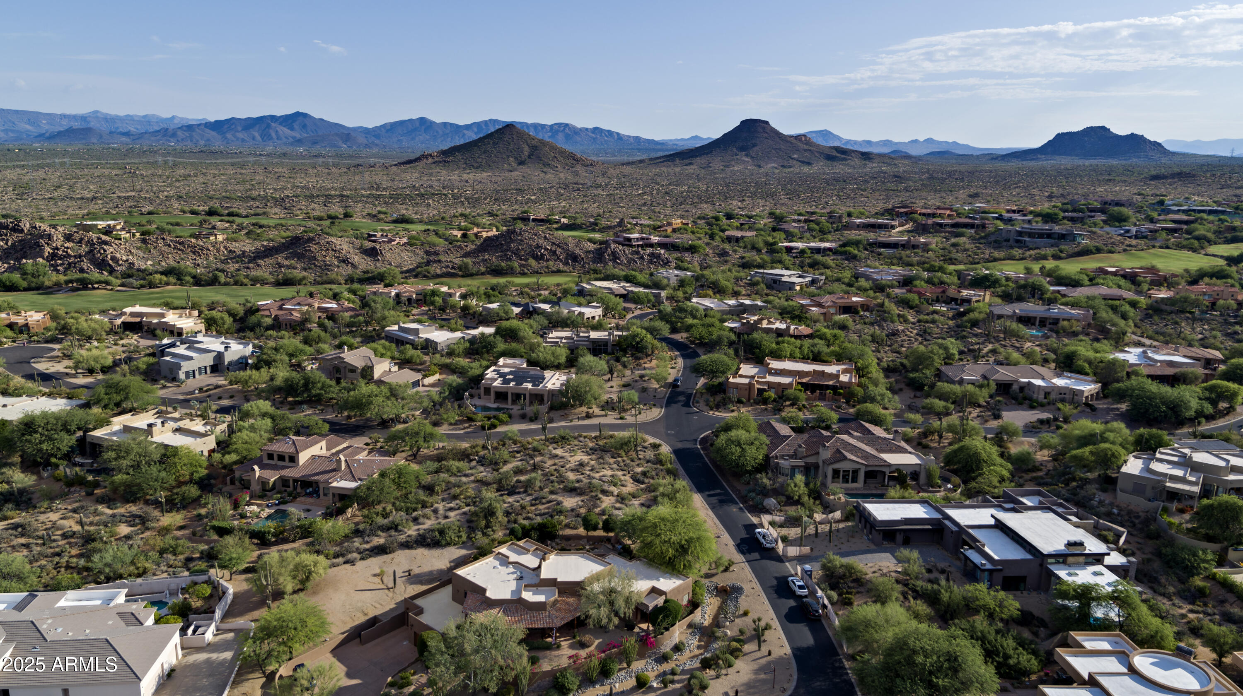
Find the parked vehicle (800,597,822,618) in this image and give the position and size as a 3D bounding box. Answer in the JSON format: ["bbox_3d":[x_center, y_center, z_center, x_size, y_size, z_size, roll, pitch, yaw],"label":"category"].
[{"bbox_3d":[29.070,39.810,121.450,1.930,1.680,4.700,-2,15,-8],"label":"parked vehicle"}]

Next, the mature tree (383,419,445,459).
[{"bbox_3d":[-45.010,20.200,171.820,13.000,7.800,11.000,0,14,0],"label":"mature tree"}]

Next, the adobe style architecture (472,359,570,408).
[{"bbox_3d":[-26.000,9.100,221.740,22.500,5.000,25.000,2,15,7],"label":"adobe style architecture"}]

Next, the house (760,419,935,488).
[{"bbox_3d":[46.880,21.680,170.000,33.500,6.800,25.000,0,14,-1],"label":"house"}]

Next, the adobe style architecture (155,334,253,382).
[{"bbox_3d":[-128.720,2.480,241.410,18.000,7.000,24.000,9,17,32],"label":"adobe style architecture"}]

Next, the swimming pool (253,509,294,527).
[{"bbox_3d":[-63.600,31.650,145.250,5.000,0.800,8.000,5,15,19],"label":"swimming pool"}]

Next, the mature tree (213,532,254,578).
[{"bbox_3d":[-61.200,33.140,124.160,5.800,7.000,5.600,0,14,0],"label":"mature tree"}]

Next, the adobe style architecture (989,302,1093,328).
[{"bbox_3d":[156.070,-12.350,292.750,34.000,5.500,19.000,4,15,15],"label":"adobe style architecture"}]

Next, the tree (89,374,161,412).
[{"bbox_3d":[-134.750,12.390,214.520,15.800,7.800,14.500,0,15,0],"label":"tree"}]

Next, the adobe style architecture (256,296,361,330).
[{"bbox_3d":[-122.000,-14.600,311.160,38.000,6.400,25.000,3,15,10],"label":"adobe style architecture"}]

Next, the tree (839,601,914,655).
[{"bbox_3d":[36.310,39.880,112.830,10.300,5.900,10.000,0,15,0],"label":"tree"}]

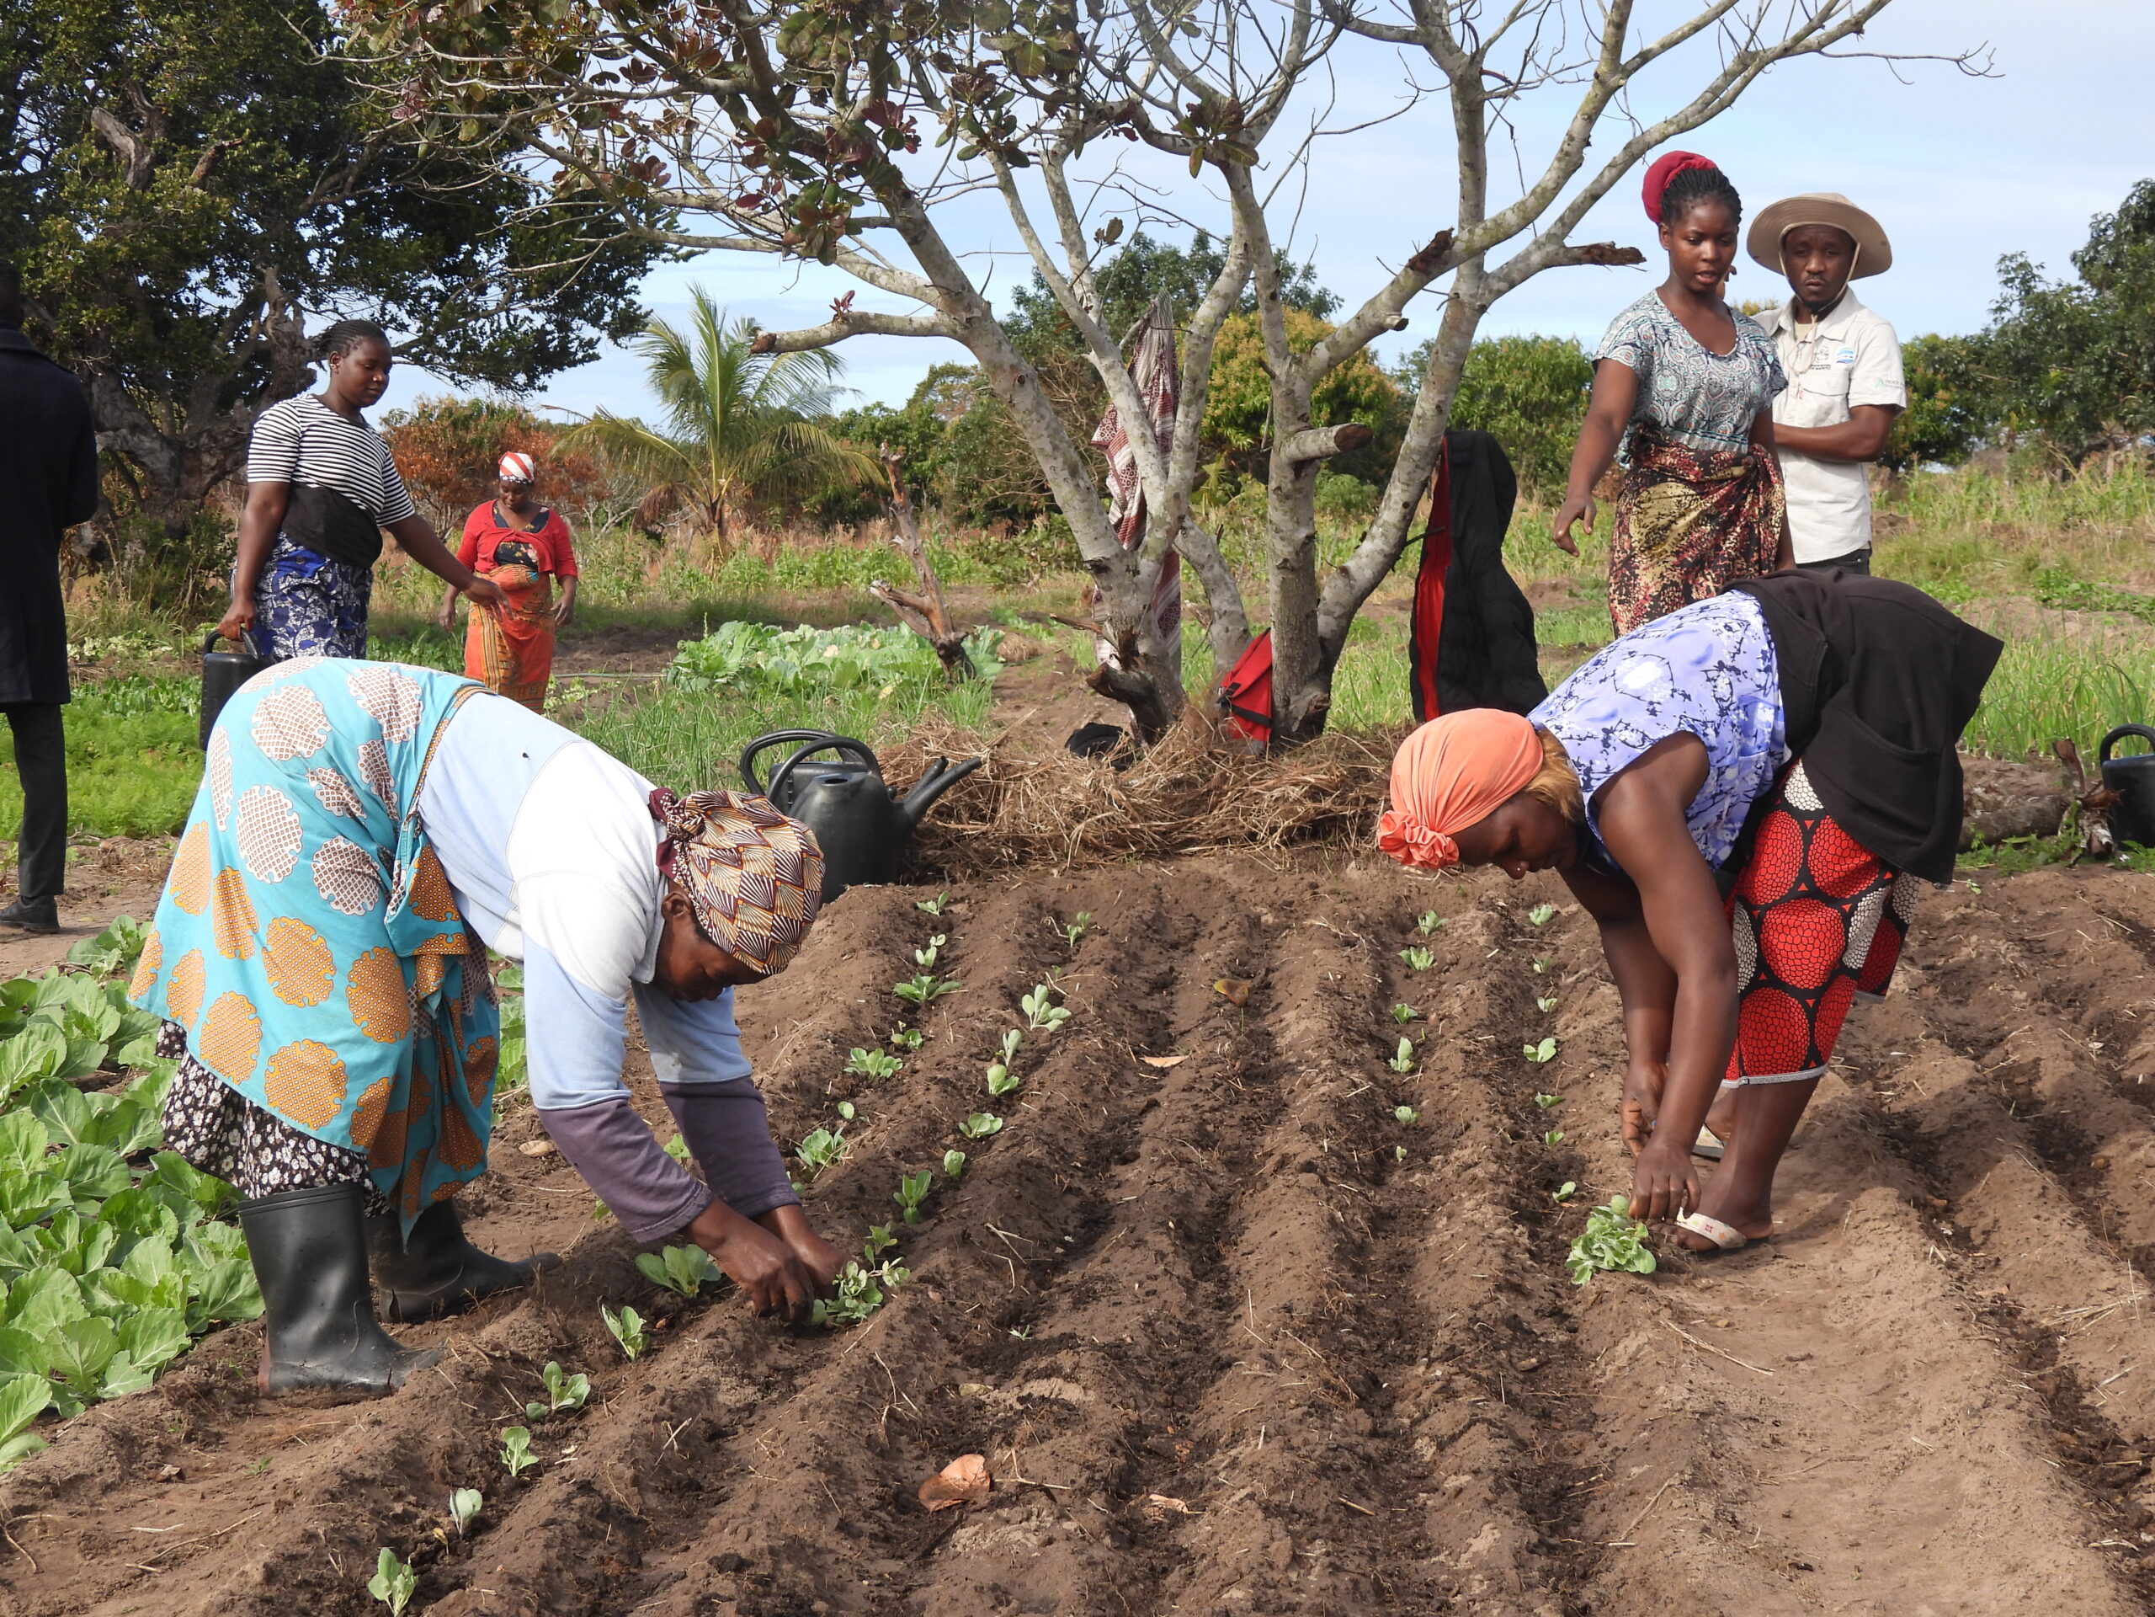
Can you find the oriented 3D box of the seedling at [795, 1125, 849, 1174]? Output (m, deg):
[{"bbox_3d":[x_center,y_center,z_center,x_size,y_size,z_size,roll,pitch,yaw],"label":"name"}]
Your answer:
[{"bbox_3d":[-0.420,0.563,6.150,0.088,0.074,0.080,0,5,0],"label":"seedling"}]

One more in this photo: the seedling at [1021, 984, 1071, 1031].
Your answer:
[{"bbox_3d":[-0.062,0.395,7.400,0.100,0.085,0.090,0,6,0],"label":"seedling"}]

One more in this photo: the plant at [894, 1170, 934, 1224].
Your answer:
[{"bbox_3d":[-0.251,0.594,5.720,0.062,0.078,0.060,0,5,0],"label":"plant"}]

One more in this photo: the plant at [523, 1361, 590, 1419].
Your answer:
[{"bbox_3d":[-0.640,0.716,4.600,0.079,0.066,0.068,0,5,0],"label":"plant"}]

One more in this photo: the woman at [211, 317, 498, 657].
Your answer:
[{"bbox_3d":[-2.000,-0.567,10.450,0.550,1.590,0.680,5,8,44],"label":"woman"}]

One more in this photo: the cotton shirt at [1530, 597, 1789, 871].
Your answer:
[{"bbox_3d":[0.837,-0.112,5.250,0.440,0.300,0.410,-23,0,0],"label":"cotton shirt"}]

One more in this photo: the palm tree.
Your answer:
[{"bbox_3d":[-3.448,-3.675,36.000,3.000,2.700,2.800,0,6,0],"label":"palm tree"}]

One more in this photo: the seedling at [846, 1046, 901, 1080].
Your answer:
[{"bbox_3d":[-0.384,0.478,7.050,0.104,0.056,0.090,0,5,0],"label":"seedling"}]

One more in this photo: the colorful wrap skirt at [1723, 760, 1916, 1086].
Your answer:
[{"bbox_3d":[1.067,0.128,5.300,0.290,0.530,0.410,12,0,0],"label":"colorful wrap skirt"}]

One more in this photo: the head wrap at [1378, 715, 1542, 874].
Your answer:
[{"bbox_3d":[0.530,-0.024,5.150,0.215,0.205,0.190,12,-12,0],"label":"head wrap"}]

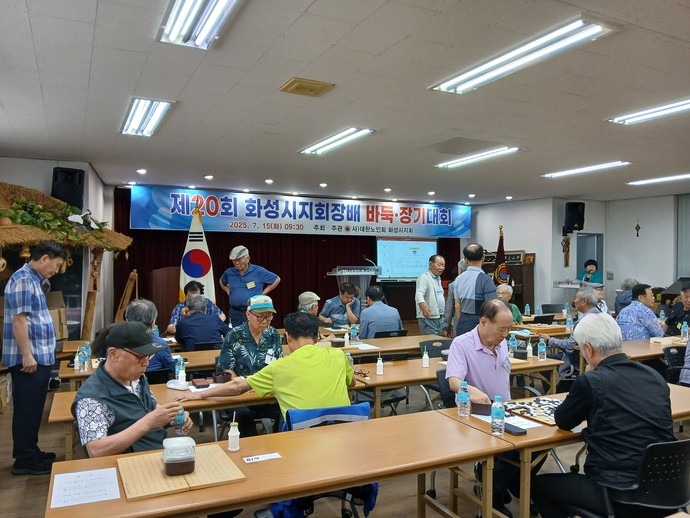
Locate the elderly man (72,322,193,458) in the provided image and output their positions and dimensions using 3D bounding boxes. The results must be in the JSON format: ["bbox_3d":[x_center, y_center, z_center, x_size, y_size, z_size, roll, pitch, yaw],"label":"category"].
[{"bbox_3d":[-0.921,0.926,2.445,0.680,1.250,0.500,0,0,18],"label":"elderly man"}]

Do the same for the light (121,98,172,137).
[{"bbox_3d":[-1.742,-1.209,4.494,0.300,0.060,1.240,0,0,-28],"label":"light"}]

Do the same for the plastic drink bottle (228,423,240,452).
[{"bbox_3d":[-0.475,0.764,2.235,0.051,0.115,0.051,0,0,0],"label":"plastic drink bottle"}]

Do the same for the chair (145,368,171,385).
[{"bbox_3d":[-1.493,1.160,3.698,0.520,0.800,0.540,0,0,-27],"label":"chair"}]

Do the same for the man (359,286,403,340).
[{"bbox_3d":[0.328,0.934,5.974,0.530,1.260,0.750,0,0,-28],"label":"man"}]

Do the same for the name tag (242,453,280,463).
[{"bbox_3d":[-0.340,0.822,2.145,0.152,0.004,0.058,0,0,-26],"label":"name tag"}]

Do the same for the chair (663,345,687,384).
[{"bbox_3d":[2.978,1.166,4.314,0.500,0.800,0.550,0,0,-26],"label":"chair"}]

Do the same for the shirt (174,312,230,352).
[{"bbox_3d":[-1.403,0.764,5.096,0.550,0.530,0.380,0,0,-20],"label":"shirt"}]

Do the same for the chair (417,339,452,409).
[{"bbox_3d":[0.939,1.165,4.594,0.480,0.800,0.530,0,0,-22],"label":"chair"}]

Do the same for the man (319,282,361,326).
[{"bbox_3d":[-0.059,0.941,6.698,0.540,1.260,0.750,0,0,-25],"label":"man"}]

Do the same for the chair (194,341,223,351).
[{"bbox_3d":[-1.292,1.164,5.014,0.480,0.800,0.530,0,0,-28],"label":"chair"}]

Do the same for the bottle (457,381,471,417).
[{"bbox_3d":[0.629,0.739,2.735,0.063,0.176,0.063,0,0,0],"label":"bottle"}]

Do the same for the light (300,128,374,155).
[{"bbox_3d":[-0.095,-1.210,5.365,0.310,0.080,1.250,0,0,-28],"label":"light"}]

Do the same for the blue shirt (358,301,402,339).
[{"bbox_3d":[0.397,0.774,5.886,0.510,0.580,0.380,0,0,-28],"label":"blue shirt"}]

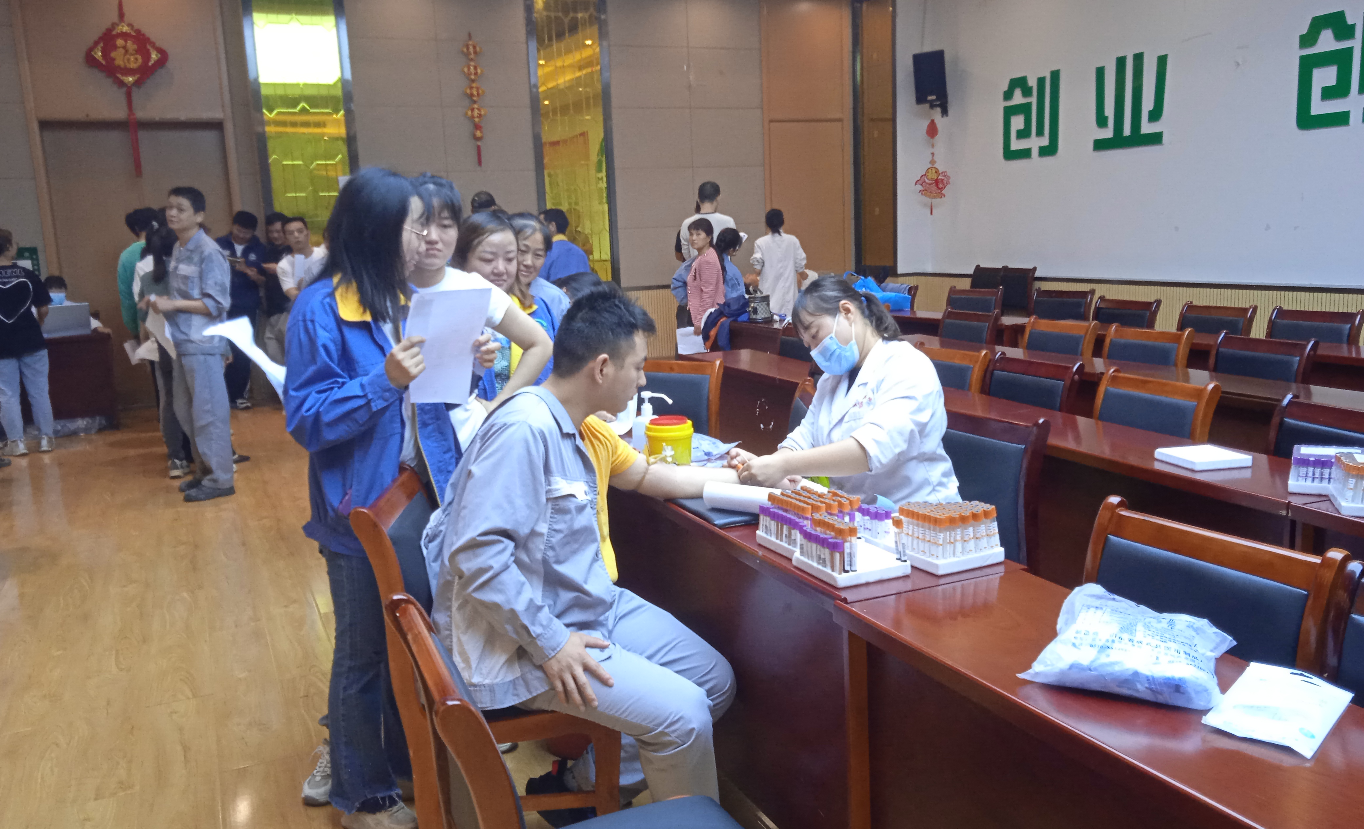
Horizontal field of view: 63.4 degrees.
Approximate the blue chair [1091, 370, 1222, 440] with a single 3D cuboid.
[{"bbox_3d":[1.271,0.347,3.402,0.550,0.920,0.455,-6,11,-21],"label":"blue chair"}]

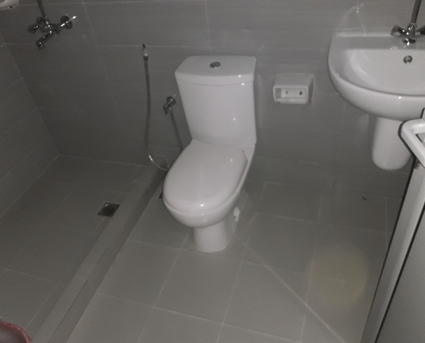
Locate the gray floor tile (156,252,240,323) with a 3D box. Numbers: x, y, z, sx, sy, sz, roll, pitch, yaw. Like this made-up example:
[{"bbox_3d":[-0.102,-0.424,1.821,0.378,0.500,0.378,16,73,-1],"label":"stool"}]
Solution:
[{"bbox_3d":[-0.053,0.486,1.547,0.302,0.012,0.302,6,41,17],"label":"gray floor tile"}]

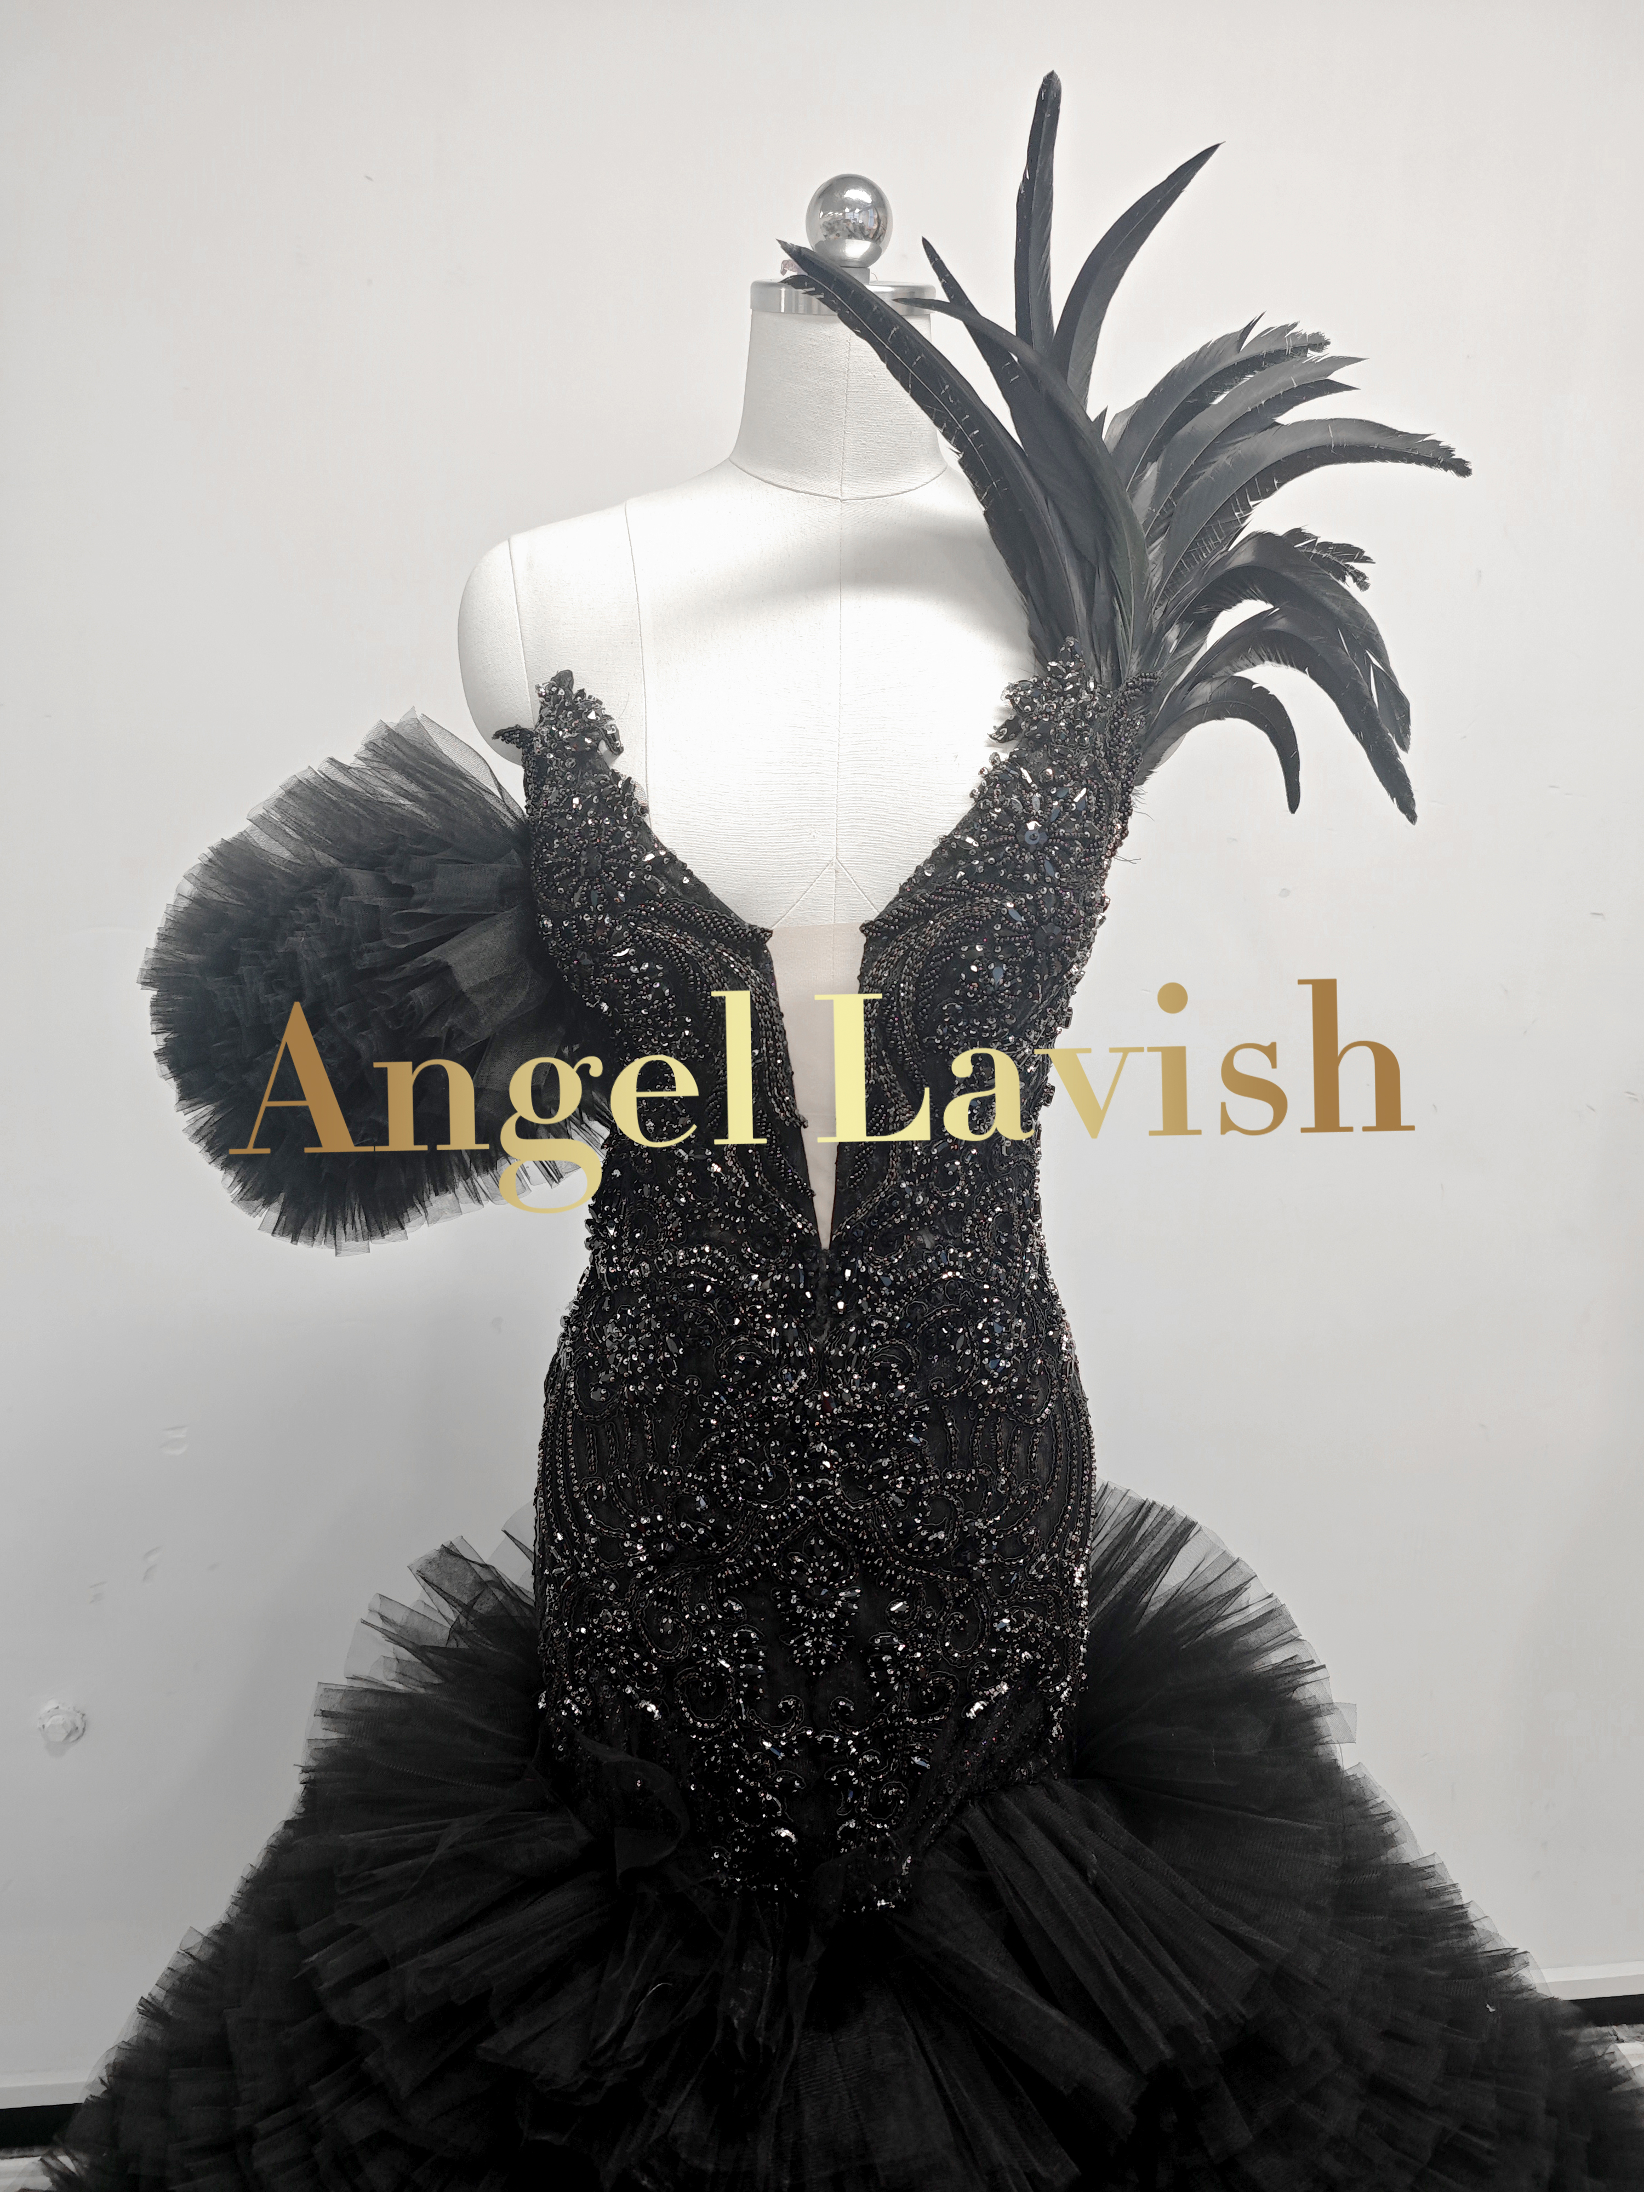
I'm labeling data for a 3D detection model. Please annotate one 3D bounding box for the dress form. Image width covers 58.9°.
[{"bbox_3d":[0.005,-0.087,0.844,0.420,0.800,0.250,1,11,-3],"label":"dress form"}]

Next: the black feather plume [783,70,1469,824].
[{"bbox_3d":[0.167,-0.348,0.802,0.378,0.380,0.200,1,13,0],"label":"black feather plume"}]

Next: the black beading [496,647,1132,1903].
[{"bbox_3d":[-0.005,0.104,0.851,0.370,0.690,0.250,1,11,-3],"label":"black beading"}]

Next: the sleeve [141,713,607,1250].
[{"bbox_3d":[-0.266,-0.067,0.864,0.280,0.310,0.280,1,11,0],"label":"sleeve"}]

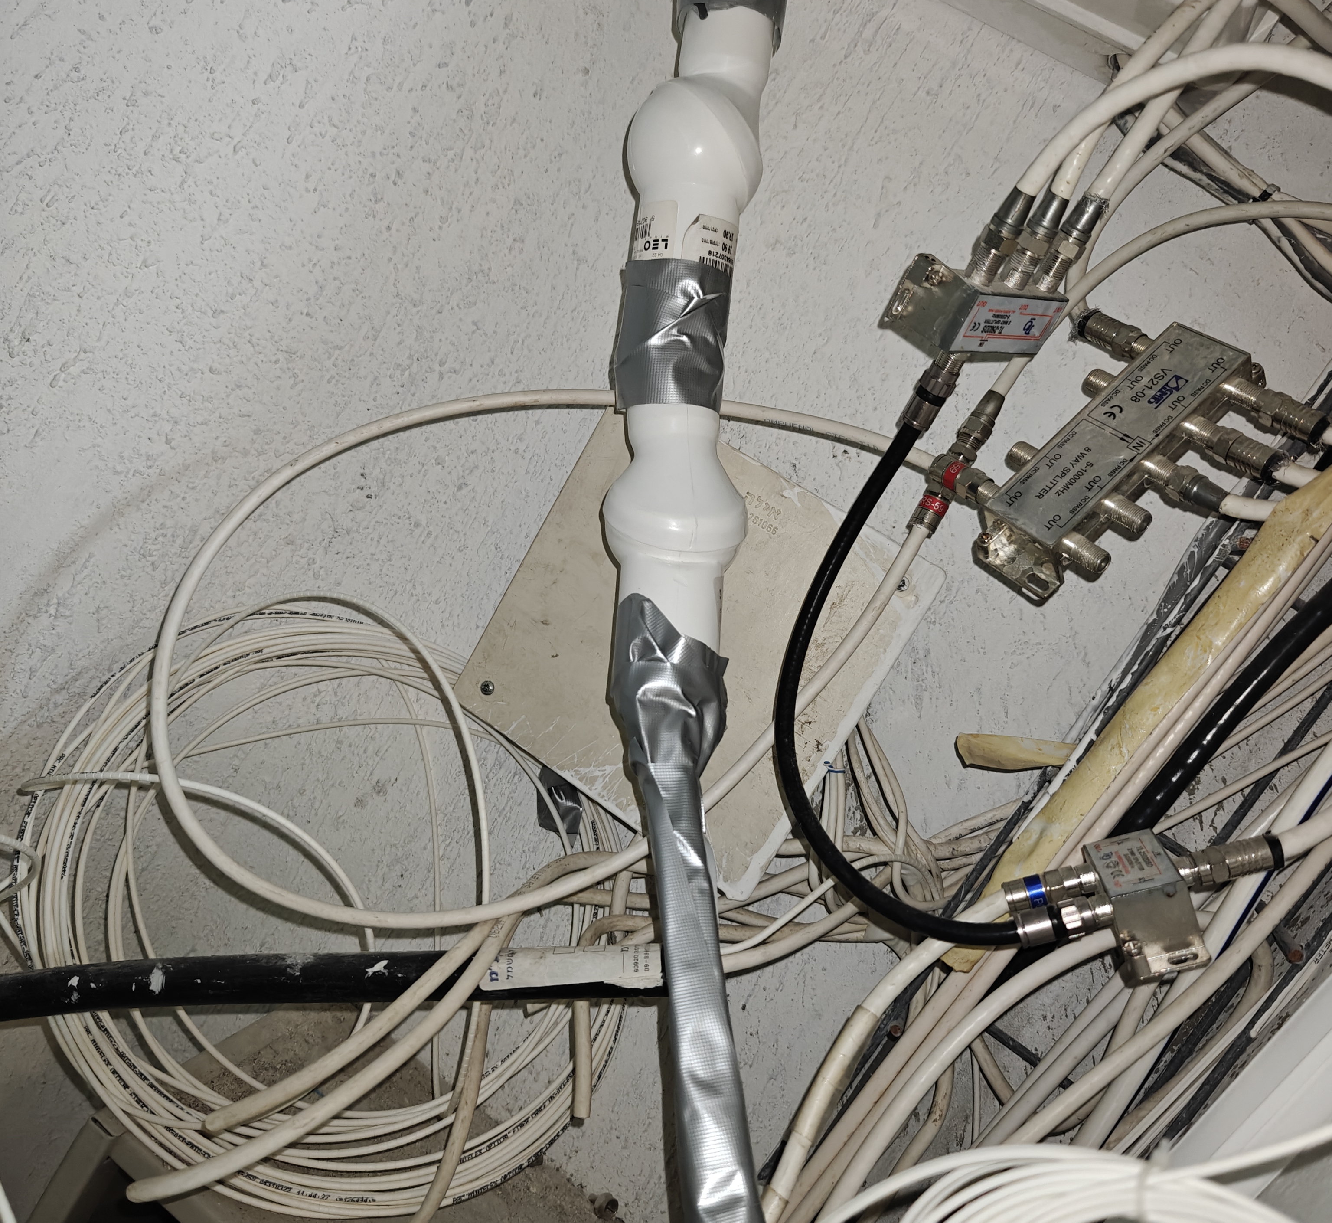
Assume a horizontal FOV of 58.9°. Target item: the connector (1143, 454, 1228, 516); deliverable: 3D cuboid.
[{"bbox_3d":[0.200,-0.050,0.456,0.035,0.012,0.012,39,20,34],"label":"connector"}]

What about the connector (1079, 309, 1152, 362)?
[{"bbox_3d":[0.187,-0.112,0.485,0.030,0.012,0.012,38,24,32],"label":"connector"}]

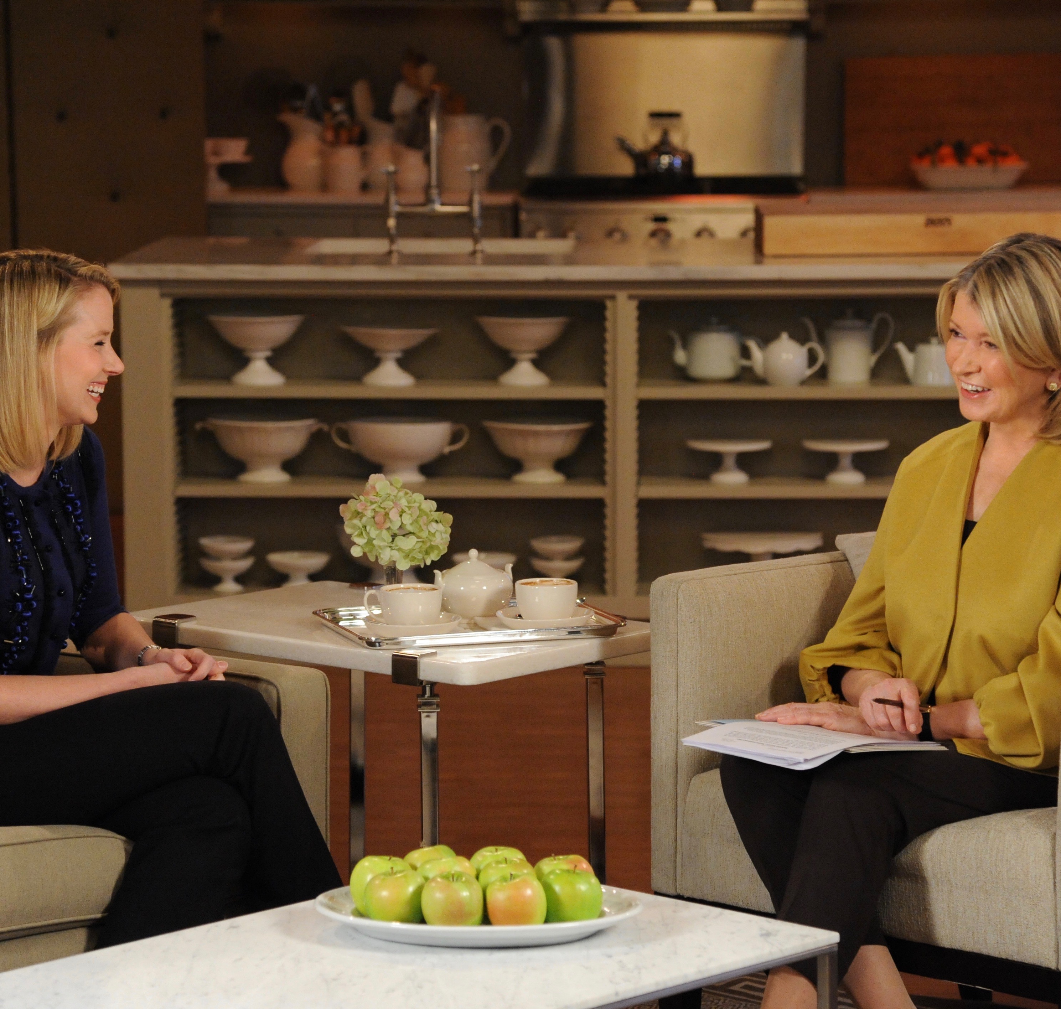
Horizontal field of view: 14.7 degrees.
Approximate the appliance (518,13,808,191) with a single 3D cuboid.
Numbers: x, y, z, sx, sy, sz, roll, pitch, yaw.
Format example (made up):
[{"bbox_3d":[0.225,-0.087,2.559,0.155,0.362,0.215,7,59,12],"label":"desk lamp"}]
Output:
[{"bbox_3d":[0.425,-1.284,13.142,0.920,0.600,0.500,0,7,0],"label":"appliance"}]

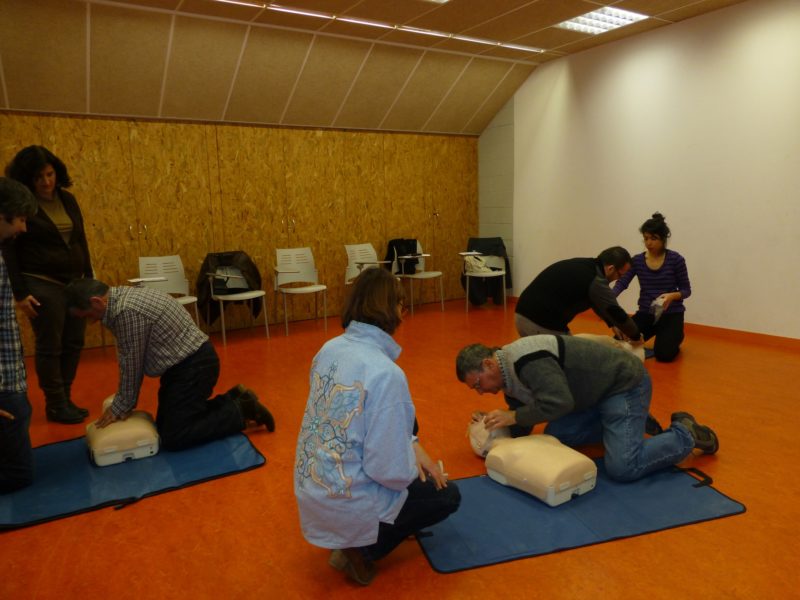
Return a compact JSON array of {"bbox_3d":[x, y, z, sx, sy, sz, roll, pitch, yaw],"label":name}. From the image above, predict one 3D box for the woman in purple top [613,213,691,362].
[{"bbox_3d":[2.047,-0.104,4.500,0.580,1.170,0.680,7,13,40],"label":"woman in purple top"}]

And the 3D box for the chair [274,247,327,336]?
[{"bbox_3d":[-1.073,-0.099,5.829,0.540,0.840,0.620,-5,11,-21],"label":"chair"}]

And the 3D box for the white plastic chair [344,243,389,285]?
[{"bbox_3d":[-0.310,-0.186,6.247,0.560,0.840,0.560,-9,13,-38],"label":"white plastic chair"}]

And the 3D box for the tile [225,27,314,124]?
[{"bbox_3d":[-1.279,-2.131,5.347,0.600,0.030,1.161,-7,-24,-30],"label":"tile"}]

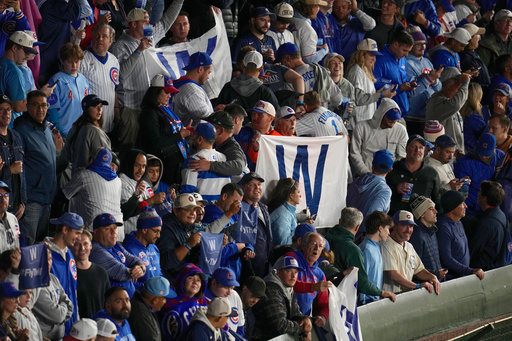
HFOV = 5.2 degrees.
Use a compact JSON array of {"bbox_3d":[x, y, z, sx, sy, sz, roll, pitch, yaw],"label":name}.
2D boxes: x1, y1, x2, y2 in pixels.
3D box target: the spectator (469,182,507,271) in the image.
[{"bbox_3d":[2.068,0.949,51.057,0.400,1.760,0.540,8,19,24],"label":"spectator"}]

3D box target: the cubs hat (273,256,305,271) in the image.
[{"bbox_3d":[0.288,0.800,48.900,0.180,0.140,0.270,-15,16,-40],"label":"cubs hat"}]

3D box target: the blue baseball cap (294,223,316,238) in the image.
[{"bbox_3d":[0.413,0.489,45.600,0.260,0.140,0.180,4,16,14],"label":"blue baseball cap"}]

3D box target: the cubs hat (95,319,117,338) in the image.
[{"bbox_3d":[-1.306,1.358,49.191,0.180,0.145,0.270,-16,15,-43],"label":"cubs hat"}]

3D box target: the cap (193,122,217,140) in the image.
[{"bbox_3d":[-0.460,-0.349,48.400,0.270,0.140,0.180,11,20,32],"label":"cap"}]

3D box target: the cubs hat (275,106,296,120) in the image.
[{"bbox_3d":[0.263,-0.512,51.572,0.180,0.140,0.270,-15,25,-40],"label":"cubs hat"}]

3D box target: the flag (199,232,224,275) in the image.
[{"bbox_3d":[-0.363,0.684,46.900,0.210,0.375,0.060,-3,17,-10],"label":"flag"}]

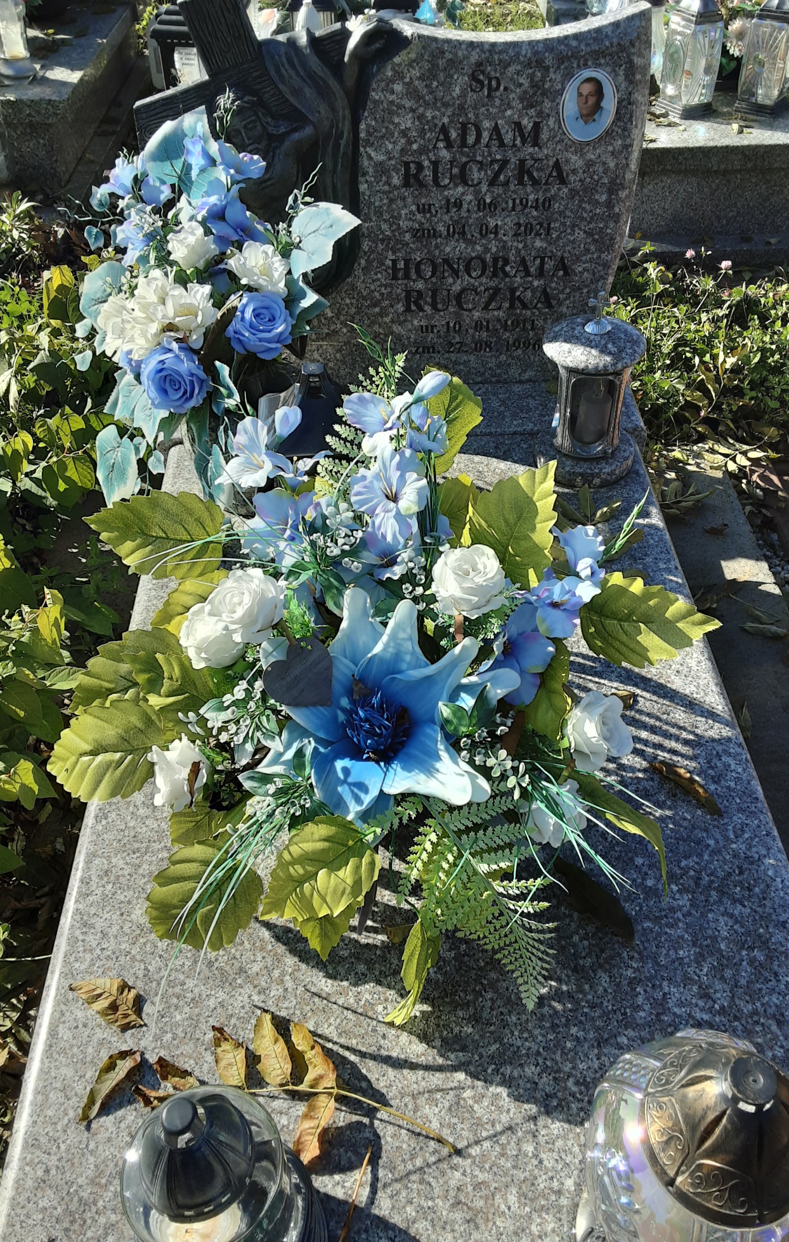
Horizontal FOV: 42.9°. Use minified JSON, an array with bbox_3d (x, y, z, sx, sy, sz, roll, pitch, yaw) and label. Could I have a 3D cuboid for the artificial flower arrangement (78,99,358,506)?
[{"bbox_3d":[-0.271,-0.488,1.561,0.420,0.540,0.370,-4,43,-4],"label":"artificial flower arrangement"}]

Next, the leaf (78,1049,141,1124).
[{"bbox_3d":[-0.265,0.434,0.940,0.036,0.025,0.075,22,47,23],"label":"leaf"}]

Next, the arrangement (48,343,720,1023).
[{"bbox_3d":[0.012,0.032,1.127,0.740,0.370,0.720,-1,43,-1],"label":"arrangement"}]

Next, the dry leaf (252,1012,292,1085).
[{"bbox_3d":[-0.115,0.412,0.968,0.034,0.018,0.077,-16,45,-17],"label":"dry leaf"}]

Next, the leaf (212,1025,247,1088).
[{"bbox_3d":[-0.157,0.418,0.965,0.033,0.016,0.067,-21,47,-21],"label":"leaf"}]

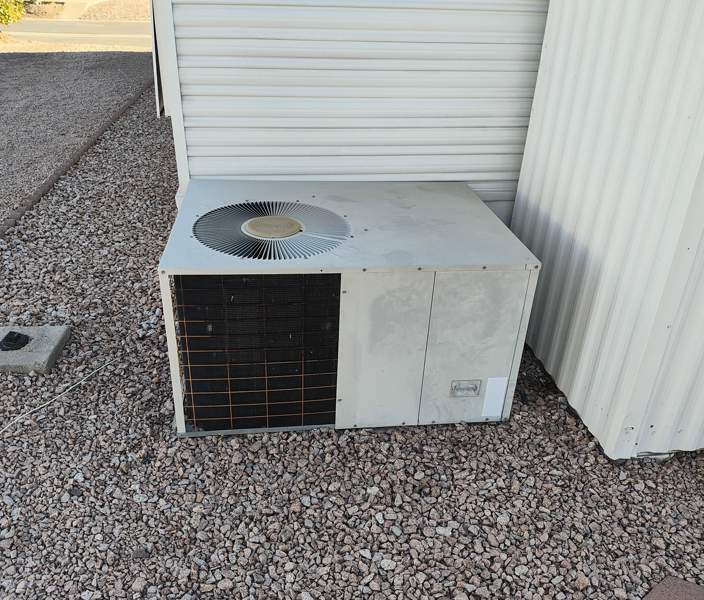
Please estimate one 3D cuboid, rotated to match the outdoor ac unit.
[{"bbox_3d":[-0.043,-0.022,2.156,1.120,0.611,0.790,-1,29,-8],"label":"outdoor ac unit"}]

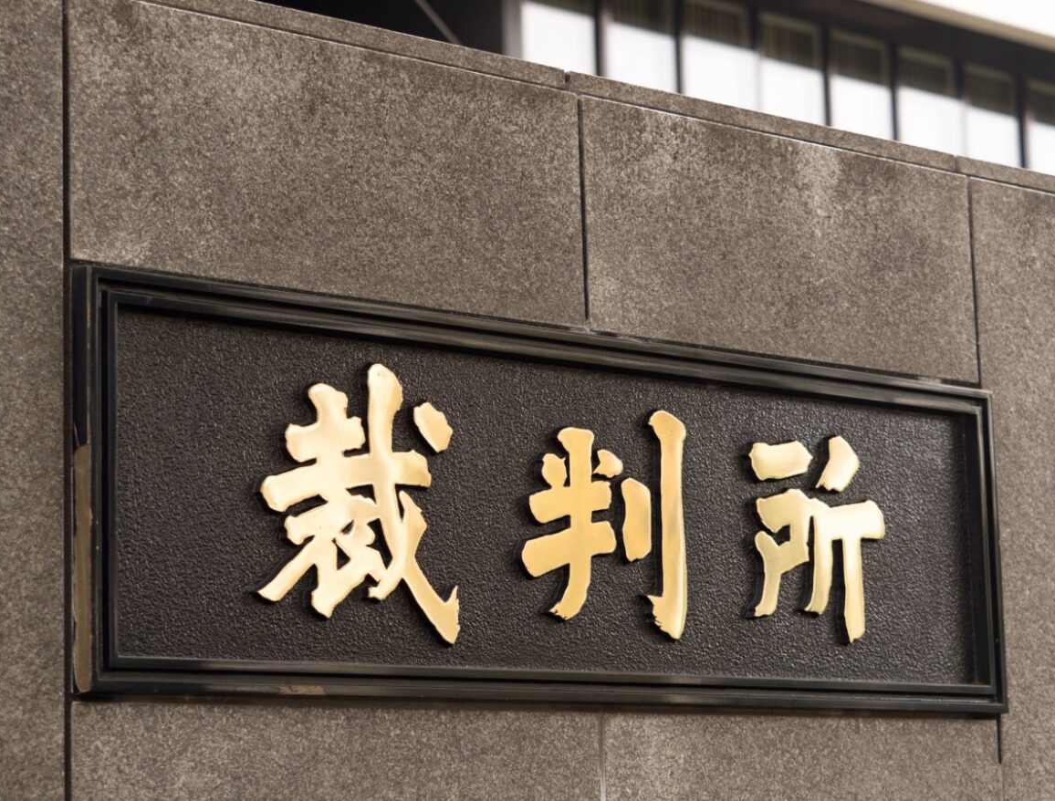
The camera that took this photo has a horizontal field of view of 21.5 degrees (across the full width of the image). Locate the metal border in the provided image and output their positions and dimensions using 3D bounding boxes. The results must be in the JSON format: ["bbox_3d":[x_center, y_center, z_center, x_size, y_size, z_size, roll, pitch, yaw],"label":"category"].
[{"bbox_3d":[0.099,0.170,3.922,1.692,0.517,0.051,7,-13,-40],"label":"metal border"}]

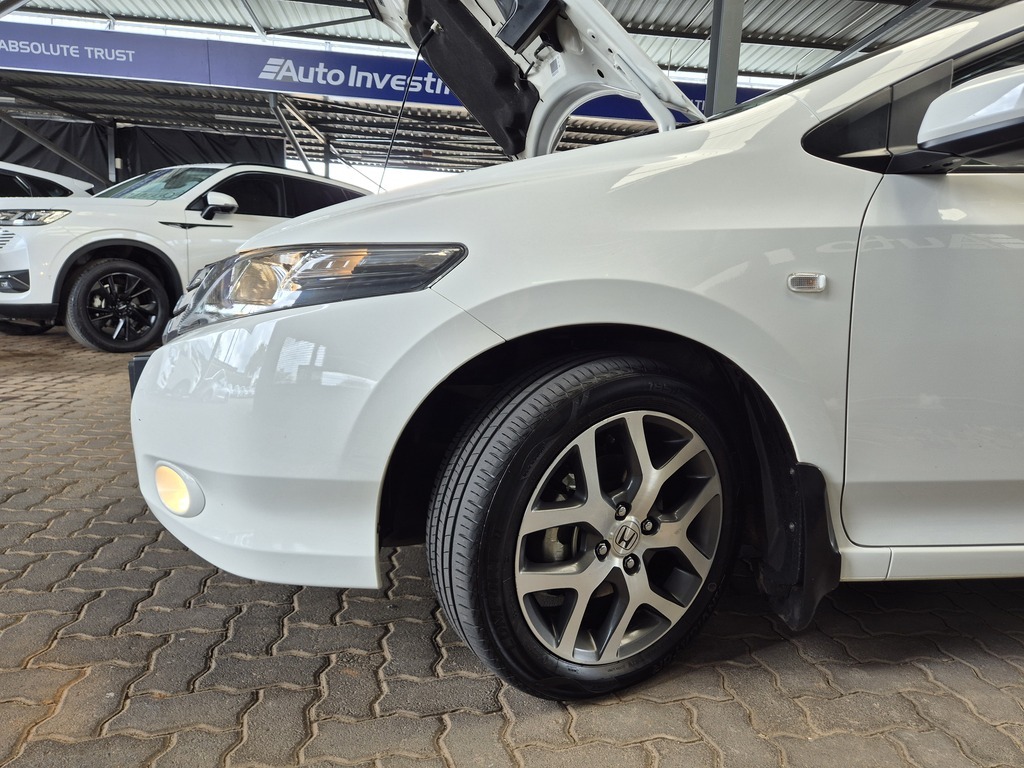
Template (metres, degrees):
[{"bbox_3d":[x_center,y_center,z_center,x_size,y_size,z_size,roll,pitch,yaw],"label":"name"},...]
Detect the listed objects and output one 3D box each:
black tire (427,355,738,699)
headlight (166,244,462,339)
[{"bbox_3d":[0.150,0.247,1.217,0.602,0.602,0.200,-3,10,-30],"label":"black tire"},{"bbox_3d":[-0.349,-0.158,1.202,0.530,0.190,0.360,1,9,-7],"label":"headlight"}]

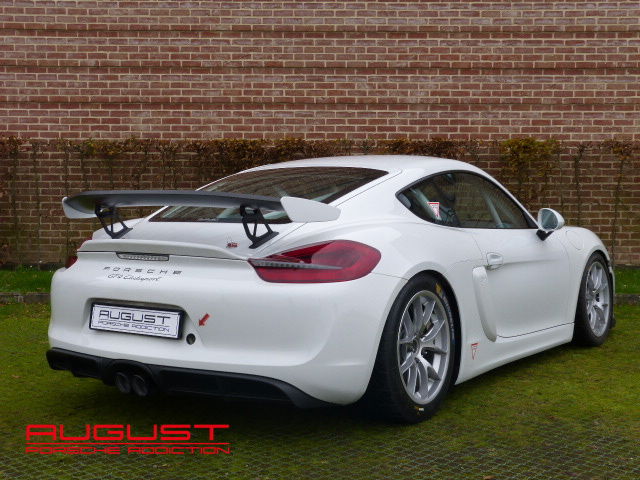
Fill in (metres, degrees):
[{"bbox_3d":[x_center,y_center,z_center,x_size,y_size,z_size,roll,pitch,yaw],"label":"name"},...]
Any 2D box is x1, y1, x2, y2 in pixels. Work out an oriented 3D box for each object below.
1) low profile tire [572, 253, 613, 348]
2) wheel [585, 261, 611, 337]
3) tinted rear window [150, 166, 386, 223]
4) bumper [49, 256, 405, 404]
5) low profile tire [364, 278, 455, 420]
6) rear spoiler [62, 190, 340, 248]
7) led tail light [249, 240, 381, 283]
[{"bbox_3d":[1.785,0.400,5.921,0.250,0.640,0.640,2,3,35],"label":"low profile tire"},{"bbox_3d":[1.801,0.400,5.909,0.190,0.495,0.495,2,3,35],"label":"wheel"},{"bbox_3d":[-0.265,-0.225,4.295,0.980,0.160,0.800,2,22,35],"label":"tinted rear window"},{"bbox_3d":[-0.586,0.329,3.860,1.800,0.570,0.780,2,3,35],"label":"bumper"},{"bbox_3d":[0.357,0.467,3.889,0.280,0.670,0.670,2,3,35],"label":"low profile tire"},{"bbox_3d":[-0.566,-0.102,3.870,1.330,0.235,0.430,2,3,35],"label":"rear spoiler"},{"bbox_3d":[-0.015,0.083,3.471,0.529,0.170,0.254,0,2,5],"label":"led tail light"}]

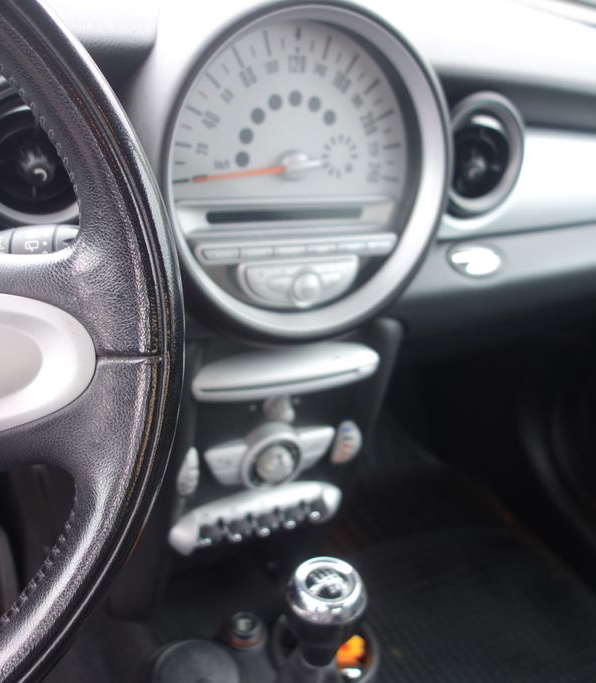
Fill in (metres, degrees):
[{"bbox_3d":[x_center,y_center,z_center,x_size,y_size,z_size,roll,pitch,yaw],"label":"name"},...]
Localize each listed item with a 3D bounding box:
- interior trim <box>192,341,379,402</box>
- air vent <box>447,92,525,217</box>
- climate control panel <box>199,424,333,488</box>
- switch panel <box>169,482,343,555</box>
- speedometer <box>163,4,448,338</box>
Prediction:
[{"bbox_3d":[-0.010,0.024,0.649,0.168,0.032,0.034,-7,31,-27],"label":"interior trim"},{"bbox_3d":[0.145,-0.162,0.682,0.100,0.100,0.040,-7,18,-27],"label":"air vent"},{"bbox_3d":[-0.024,0.098,0.694,0.126,0.050,0.030,-7,31,-27],"label":"climate control panel"},{"bbox_3d":[-0.035,0.159,0.729,0.172,0.037,0.036,-7,31,-27],"label":"switch panel"},{"bbox_3d":[0.003,-0.121,0.588,0.230,0.230,0.065,-7,18,-27],"label":"speedometer"}]

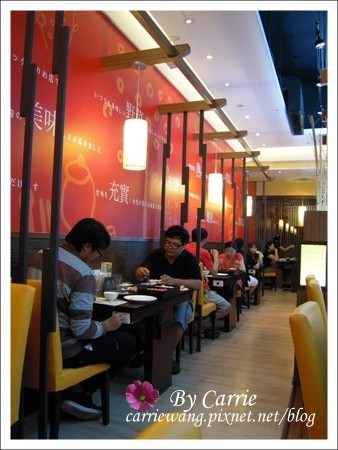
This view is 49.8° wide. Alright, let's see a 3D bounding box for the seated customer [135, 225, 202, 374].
[{"bbox_3d":[-0.015,0.697,3.704,0.610,1.380,0.820,1,-3,23],"label":"seated customer"}]

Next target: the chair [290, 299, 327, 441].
[{"bbox_3d":[0.727,0.797,1.221,0.580,0.970,0.440,1,-3,23],"label":"chair"}]

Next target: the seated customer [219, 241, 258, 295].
[{"bbox_3d":[1.071,0.892,5.870,0.480,1.240,0.750,1,-3,23],"label":"seated customer"}]

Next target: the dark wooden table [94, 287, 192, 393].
[{"bbox_3d":[-0.331,0.976,3.109,0.695,0.750,1.050,1,-3,23],"label":"dark wooden table"}]

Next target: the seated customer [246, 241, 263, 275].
[{"bbox_3d":[1.917,1.030,8.075,0.460,1.230,0.720,1,-3,23],"label":"seated customer"}]

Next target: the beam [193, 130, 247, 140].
[{"bbox_3d":[0.752,-1.316,5.449,0.810,0.095,0.090,1,-3,23],"label":"beam"}]

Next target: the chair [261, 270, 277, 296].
[{"bbox_3d":[2.683,1.280,9.889,0.550,0.950,0.440,1,-3,23],"label":"chair"}]

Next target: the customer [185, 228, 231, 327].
[{"bbox_3d":[0.452,0.753,4.683,0.610,1.385,0.810,0,-3,29],"label":"customer"}]

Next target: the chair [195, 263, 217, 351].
[{"bbox_3d":[0.302,0.940,4.497,0.440,0.970,0.580,1,-3,23],"label":"chair"}]

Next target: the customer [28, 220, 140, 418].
[{"bbox_3d":[-0.549,0.637,2.460,0.530,1.355,0.830,1,-3,23],"label":"customer"}]

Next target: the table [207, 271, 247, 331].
[{"bbox_3d":[0.636,1.110,5.405,0.695,0.750,1.020,1,-3,23],"label":"table"}]

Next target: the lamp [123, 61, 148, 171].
[{"bbox_3d":[-0.275,-0.937,3.147,0.240,0.920,0.240,2,-3,0],"label":"lamp"}]

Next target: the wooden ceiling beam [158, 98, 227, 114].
[{"bbox_3d":[0.268,-1.383,4.298,0.810,0.095,0.090,1,-3,23],"label":"wooden ceiling beam"}]

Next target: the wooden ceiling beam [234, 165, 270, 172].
[{"bbox_3d":[1.691,-1.151,7.482,0.770,0.075,0.075,1,-3,23],"label":"wooden ceiling beam"}]

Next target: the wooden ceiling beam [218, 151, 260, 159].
[{"bbox_3d":[1.213,-1.219,6.371,0.770,0.075,0.075,1,-3,23],"label":"wooden ceiling beam"}]

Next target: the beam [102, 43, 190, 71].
[{"bbox_3d":[-0.213,-1.449,3.157,0.810,0.095,0.090,1,-3,23],"label":"beam"}]

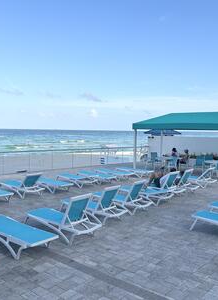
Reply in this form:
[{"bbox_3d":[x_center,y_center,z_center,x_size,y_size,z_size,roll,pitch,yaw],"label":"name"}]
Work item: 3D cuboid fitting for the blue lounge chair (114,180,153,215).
[{"bbox_3d":[0.338,1.229,8.445,1.796,0.888,0.671,4,5,40],"label":"blue lounge chair"}]

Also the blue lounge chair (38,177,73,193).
[{"bbox_3d":[-2.154,1.282,11.033,1.835,0.375,0.671,4,5,39],"label":"blue lounge chair"}]

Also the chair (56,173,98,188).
[{"bbox_3d":[-1.279,1.180,11.895,1.880,0.450,0.700,4,5,41],"label":"chair"}]

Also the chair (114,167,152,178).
[{"bbox_3d":[1.190,1.090,14.415,1.920,0.370,0.700,4,5,41],"label":"chair"}]

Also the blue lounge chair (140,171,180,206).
[{"bbox_3d":[1.326,1.139,9.655,1.796,0.937,0.750,4,5,41],"label":"blue lounge chair"}]

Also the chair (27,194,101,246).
[{"bbox_3d":[-0.999,1.292,6.316,1.830,0.930,0.700,4,5,41],"label":"chair"}]

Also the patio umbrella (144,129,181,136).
[{"bbox_3d":[3.924,-1.426,21.750,2.720,0.750,2.720,1,4,0],"label":"patio umbrella"}]

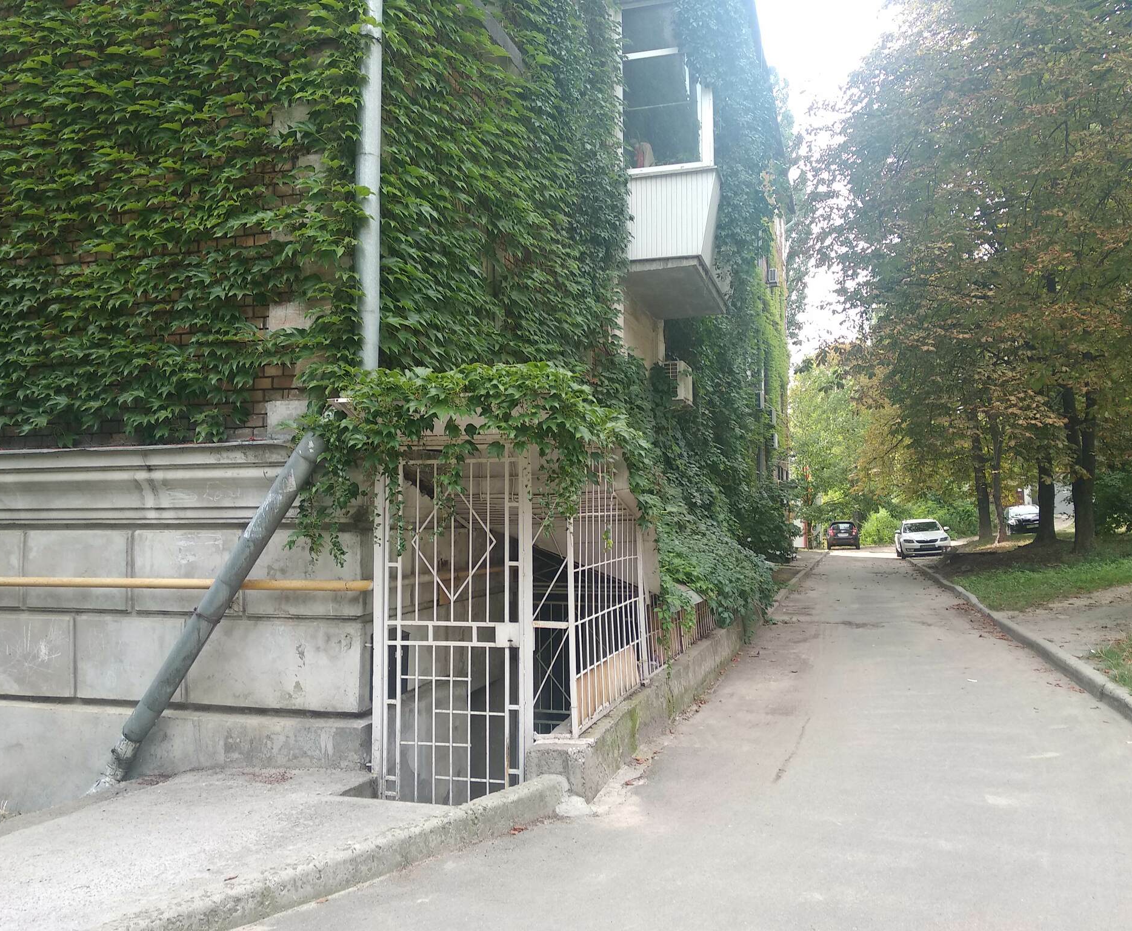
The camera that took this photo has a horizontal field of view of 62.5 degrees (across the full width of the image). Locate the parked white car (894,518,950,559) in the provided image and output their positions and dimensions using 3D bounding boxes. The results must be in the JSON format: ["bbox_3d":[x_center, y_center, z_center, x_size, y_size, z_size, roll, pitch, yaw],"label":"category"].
[{"bbox_3d":[14.377,2.925,37.619,1.830,1.460,4.660,-6,-5,16],"label":"parked white car"}]

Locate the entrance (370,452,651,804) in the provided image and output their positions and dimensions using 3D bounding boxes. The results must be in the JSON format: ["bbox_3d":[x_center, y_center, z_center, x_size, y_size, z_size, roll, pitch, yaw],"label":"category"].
[{"bbox_3d":[-0.290,0.997,6.268,1.353,2.055,1.750,-1,-4,16],"label":"entrance"}]

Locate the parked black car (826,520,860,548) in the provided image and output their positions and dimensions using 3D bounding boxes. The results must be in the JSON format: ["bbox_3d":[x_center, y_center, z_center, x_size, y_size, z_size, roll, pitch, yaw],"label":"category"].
[{"bbox_3d":[15.047,3.783,50.555,1.690,1.505,3.950,-1,-4,16],"label":"parked black car"}]

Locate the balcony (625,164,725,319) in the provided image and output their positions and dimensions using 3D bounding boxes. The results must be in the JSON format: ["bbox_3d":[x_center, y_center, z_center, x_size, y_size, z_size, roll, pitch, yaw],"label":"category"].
[{"bbox_3d":[1.614,-3.059,13.306,1.282,1.261,2.758,-1,-4,16],"label":"balcony"}]

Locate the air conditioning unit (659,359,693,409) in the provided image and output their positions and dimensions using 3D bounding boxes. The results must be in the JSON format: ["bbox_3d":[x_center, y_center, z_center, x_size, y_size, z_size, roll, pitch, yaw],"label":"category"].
[{"bbox_3d":[1.706,-1.222,14.114,0.285,0.562,0.780,-2,-4,18],"label":"air conditioning unit"}]

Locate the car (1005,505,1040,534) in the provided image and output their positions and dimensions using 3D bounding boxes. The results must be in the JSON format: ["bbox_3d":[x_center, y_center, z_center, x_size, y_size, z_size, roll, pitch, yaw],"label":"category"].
[{"bbox_3d":[23.047,2.722,46.744,1.790,1.470,4.400,-6,-5,16],"label":"car"}]

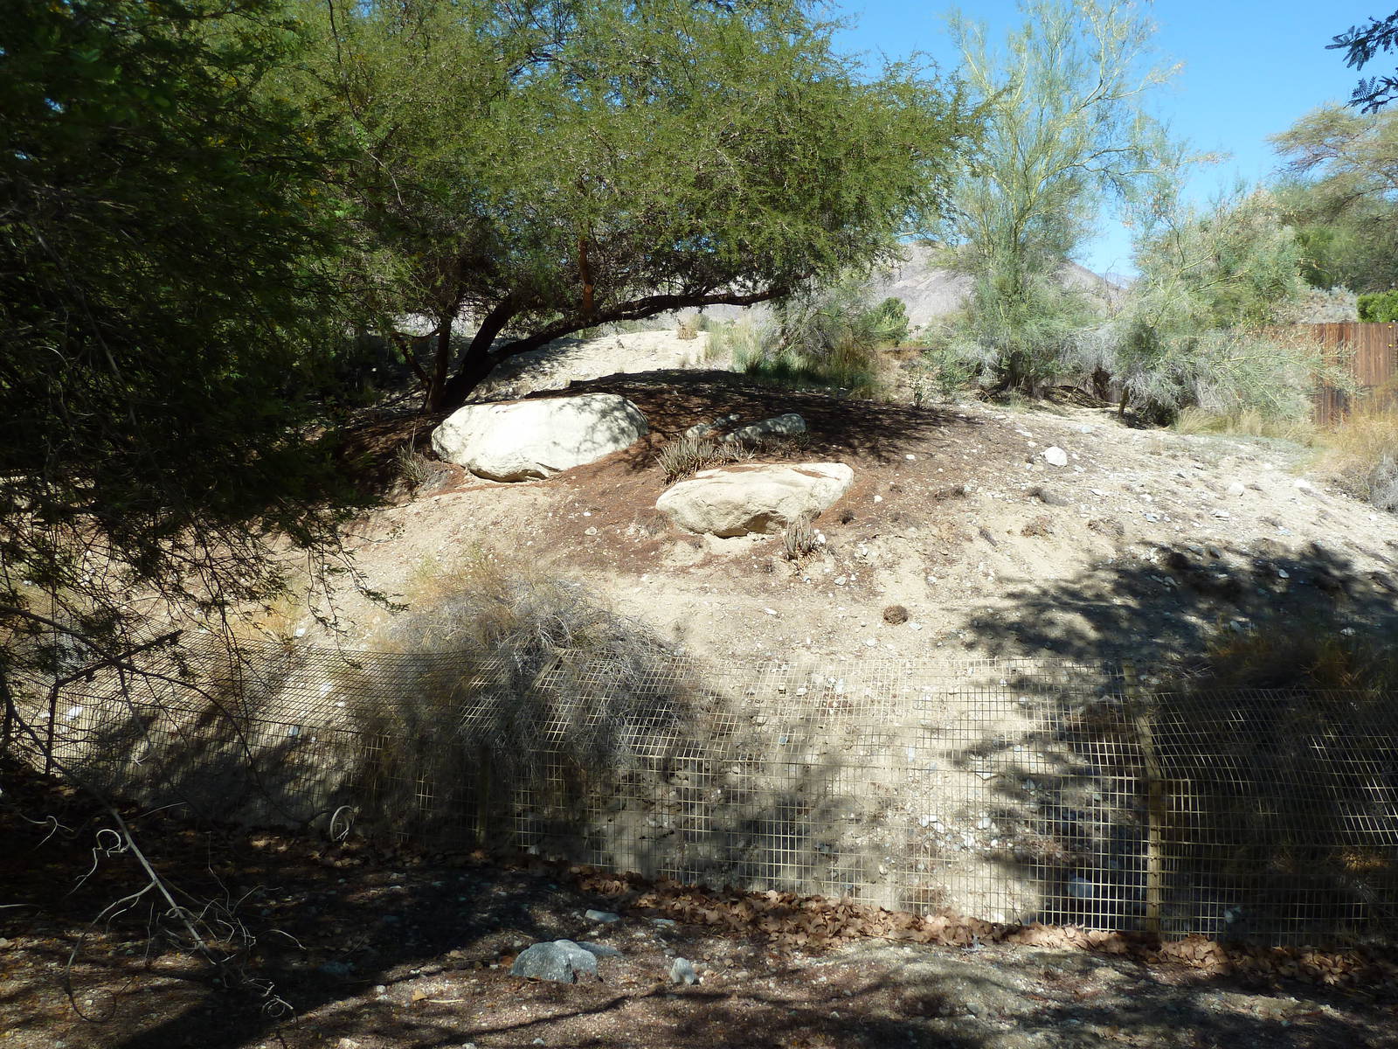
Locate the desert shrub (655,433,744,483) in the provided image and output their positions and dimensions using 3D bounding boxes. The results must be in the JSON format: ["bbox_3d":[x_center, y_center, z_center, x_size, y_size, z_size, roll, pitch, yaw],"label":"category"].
[{"bbox_3d":[0.004,-0.459,8.200,0.600,0.320,0.450,0,2,0],"label":"desert shrub"}]

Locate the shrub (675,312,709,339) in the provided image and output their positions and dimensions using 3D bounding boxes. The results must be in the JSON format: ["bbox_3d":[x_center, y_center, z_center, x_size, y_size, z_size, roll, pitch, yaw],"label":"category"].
[{"bbox_3d":[-0.094,-2.628,15.500,0.430,0.360,0.400,0,2,0],"label":"shrub"}]

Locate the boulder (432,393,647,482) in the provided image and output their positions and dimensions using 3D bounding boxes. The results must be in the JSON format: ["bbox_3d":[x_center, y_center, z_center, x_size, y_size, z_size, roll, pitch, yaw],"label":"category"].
[{"bbox_3d":[-1.159,-0.618,8.600,1.550,0.660,0.950,0,2,-8],"label":"boulder"}]

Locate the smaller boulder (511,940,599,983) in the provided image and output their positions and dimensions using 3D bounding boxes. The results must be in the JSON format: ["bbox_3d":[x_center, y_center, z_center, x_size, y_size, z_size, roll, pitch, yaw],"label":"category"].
[{"bbox_3d":[-0.446,1.353,3.630,0.265,0.115,0.190,0,2,-7],"label":"smaller boulder"}]

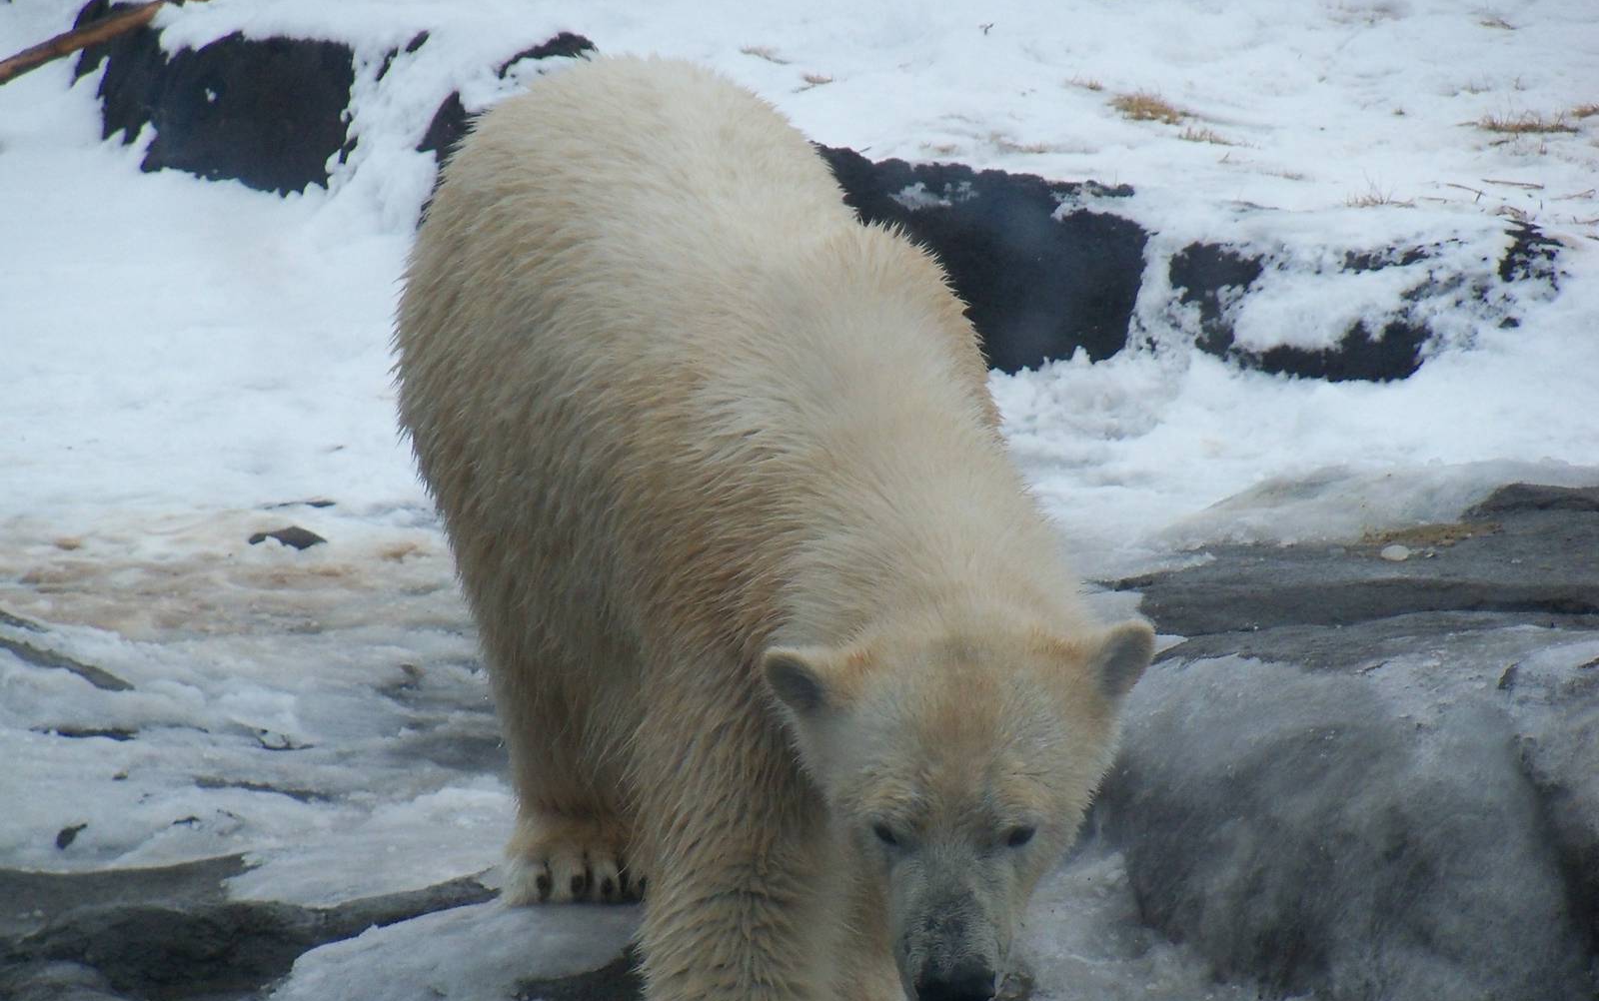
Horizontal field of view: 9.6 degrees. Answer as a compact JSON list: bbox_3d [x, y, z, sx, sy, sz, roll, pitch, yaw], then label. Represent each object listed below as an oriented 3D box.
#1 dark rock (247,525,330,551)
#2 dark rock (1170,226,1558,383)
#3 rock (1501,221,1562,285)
[{"bbox_3d":[-0.705,0.053,13.200,0.109,0.040,0.070,0,13,0],"label":"dark rock"},{"bbox_3d":[0.827,-0.287,14.000,0.569,0.172,0.270,0,13,0],"label":"dark rock"},{"bbox_3d":[1.079,-0.367,14.100,0.090,0.078,0.080,0,13,0],"label":"rock"}]

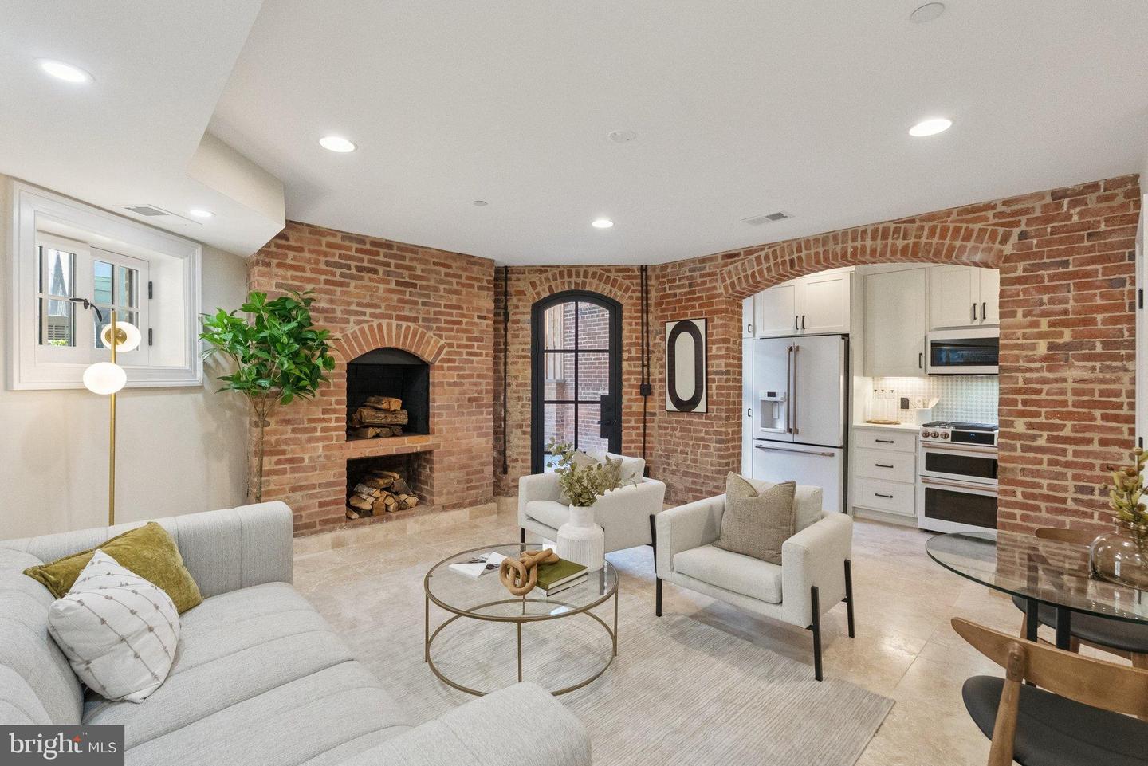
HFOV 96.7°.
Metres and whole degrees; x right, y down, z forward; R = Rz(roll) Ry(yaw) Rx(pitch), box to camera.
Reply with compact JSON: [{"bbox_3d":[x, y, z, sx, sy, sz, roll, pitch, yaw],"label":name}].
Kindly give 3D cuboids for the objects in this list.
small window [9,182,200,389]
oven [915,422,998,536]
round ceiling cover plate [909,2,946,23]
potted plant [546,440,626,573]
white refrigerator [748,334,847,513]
[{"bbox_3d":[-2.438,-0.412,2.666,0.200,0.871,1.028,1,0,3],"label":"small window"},{"bbox_3d":[3.579,0.867,4.521,0.762,0.925,0.700,1,1,43],"label":"oven"},{"bbox_3d":[1.060,-1.110,1.529,0.090,0.020,0.090,0,1,0],"label":"round ceiling cover plate"},{"bbox_3d":[0.063,0.600,2.560,0.410,0.620,0.370,0,1,-3],"label":"potted plant"},{"bbox_3d":[2.505,0.419,5.484,0.905,1.768,0.720,1,1,43],"label":"white refrigerator"}]

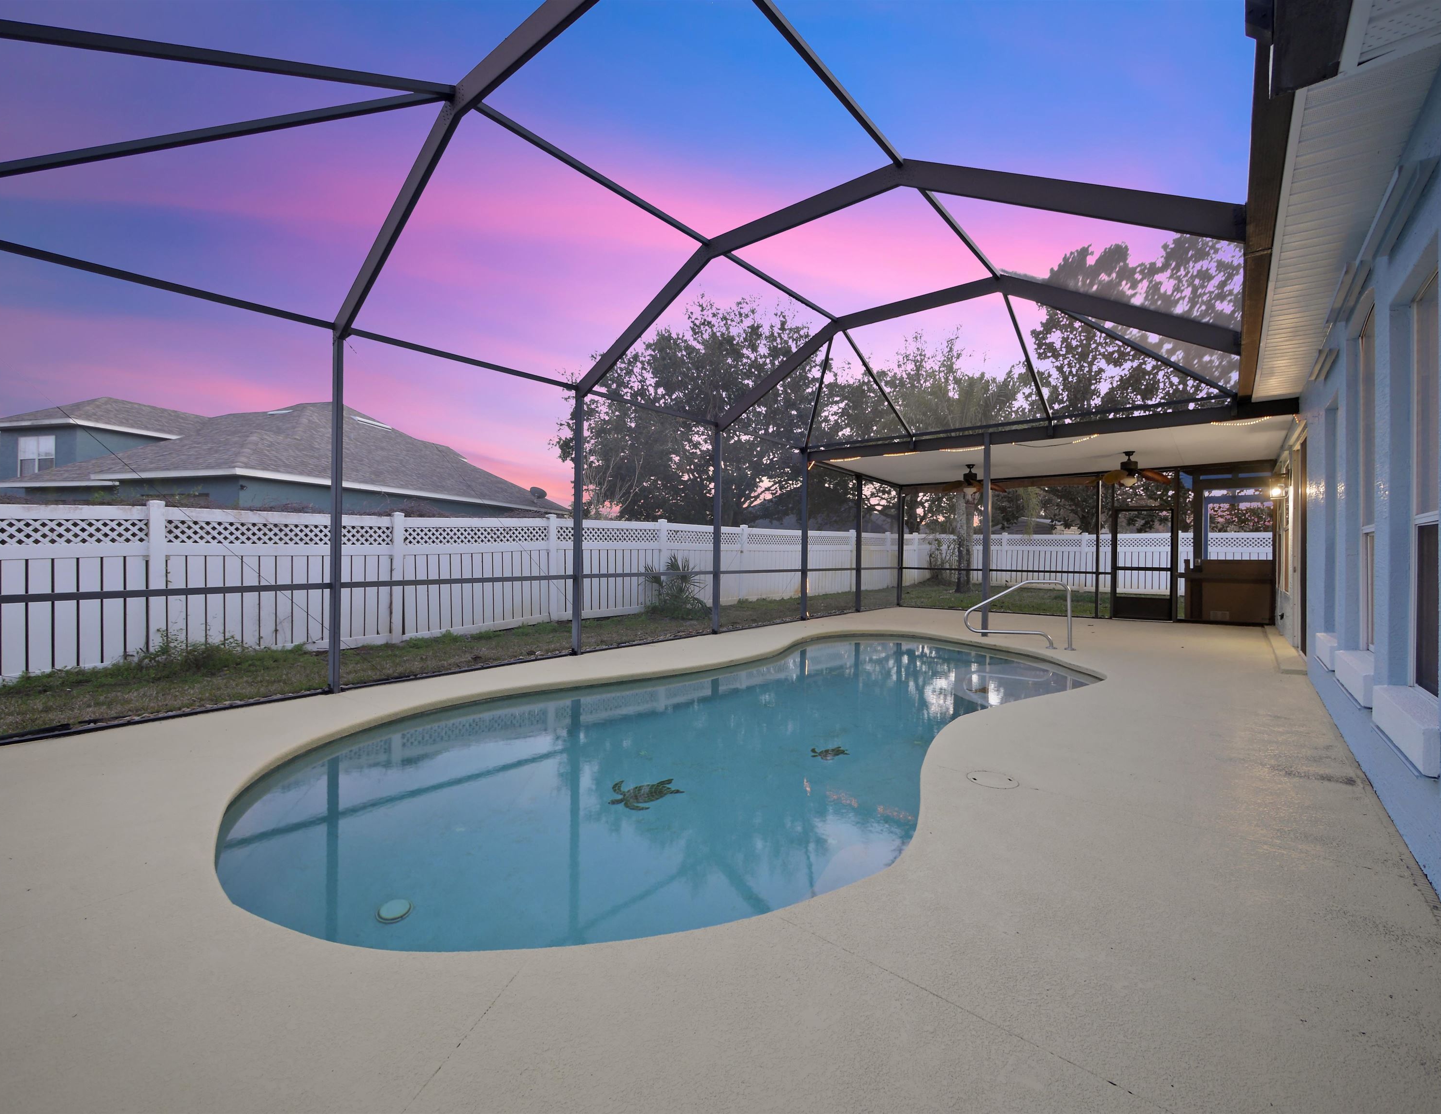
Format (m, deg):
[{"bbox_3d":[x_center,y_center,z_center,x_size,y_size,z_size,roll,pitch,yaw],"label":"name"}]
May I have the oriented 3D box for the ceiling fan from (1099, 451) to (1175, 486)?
[{"bbox_3d":[6.293,-1.353,9.228,1.170,0.540,1.170,0,0,41],"label":"ceiling fan"}]

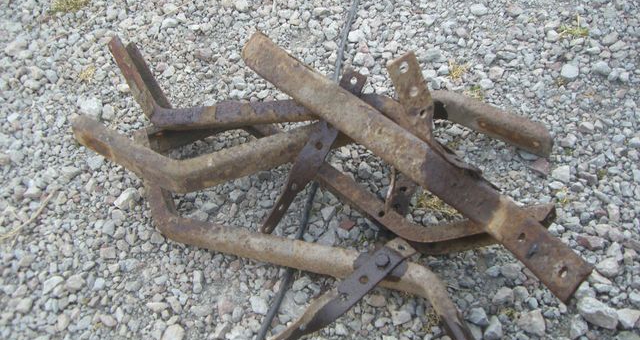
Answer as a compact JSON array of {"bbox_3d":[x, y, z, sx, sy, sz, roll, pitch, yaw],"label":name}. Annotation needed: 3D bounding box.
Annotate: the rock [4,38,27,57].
[{"bbox_3d":[-0.654,-0.263,1.510,0.047,0.025,0.030,-24,56,-18],"label":"rock"}]

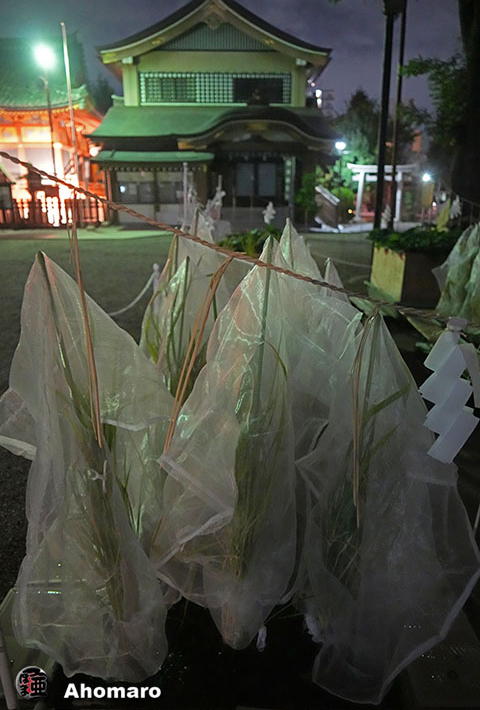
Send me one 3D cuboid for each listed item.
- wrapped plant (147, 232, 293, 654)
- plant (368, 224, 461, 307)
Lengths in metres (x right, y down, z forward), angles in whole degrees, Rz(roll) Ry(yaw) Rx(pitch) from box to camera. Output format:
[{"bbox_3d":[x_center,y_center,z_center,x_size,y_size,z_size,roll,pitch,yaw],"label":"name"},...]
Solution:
[{"bbox_3d":[-0.045,0.275,1.144,0.360,1.080,0.330,0,18,0],"label":"wrapped plant"},{"bbox_3d":[2.720,-1.362,7.239,1.000,1.030,1.200,0,18,0],"label":"plant"}]

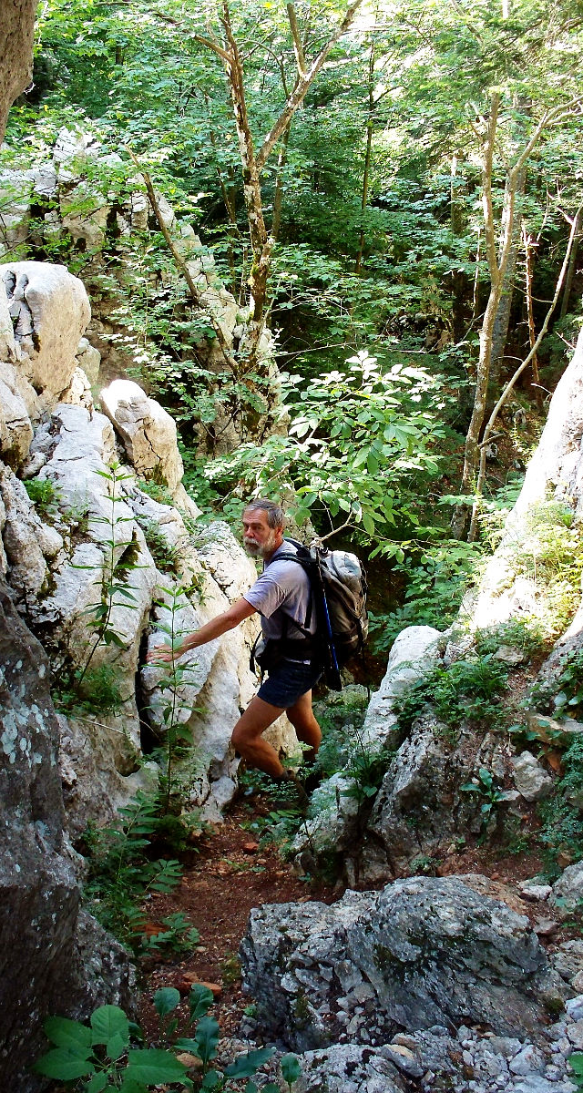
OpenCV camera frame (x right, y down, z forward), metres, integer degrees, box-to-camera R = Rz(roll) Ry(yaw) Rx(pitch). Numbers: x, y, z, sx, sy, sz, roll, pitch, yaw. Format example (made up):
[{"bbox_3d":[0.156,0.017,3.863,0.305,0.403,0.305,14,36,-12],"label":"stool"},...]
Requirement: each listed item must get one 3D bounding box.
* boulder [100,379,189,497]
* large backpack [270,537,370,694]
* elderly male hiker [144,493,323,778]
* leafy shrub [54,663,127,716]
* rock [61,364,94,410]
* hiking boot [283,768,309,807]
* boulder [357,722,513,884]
[{"bbox_3d":[-0.836,-0.617,6.500,0.520,0.680,0.550,0,8,0],"label":"boulder"},{"bbox_3d":[0.136,0.303,5.080,0.380,0.660,0.360,-9,8,-8],"label":"large backpack"},{"bbox_3d":[-0.253,0.467,5.050,0.800,1.420,0.520,-2,8,-11],"label":"elderly male hiker"},{"bbox_3d":[-0.781,0.555,4.400,0.280,0.220,0.250,0,8,0],"label":"leafy shrub"},{"bbox_3d":[-1.189,-0.881,6.300,0.180,0.250,0.200,0,8,0],"label":"rock"},{"bbox_3d":[0.006,1.078,5.050,0.280,0.160,0.110,-8,11,-44],"label":"hiking boot"},{"bbox_3d":[0.558,0.997,4.420,0.600,0.620,0.550,0,8,0],"label":"boulder"}]

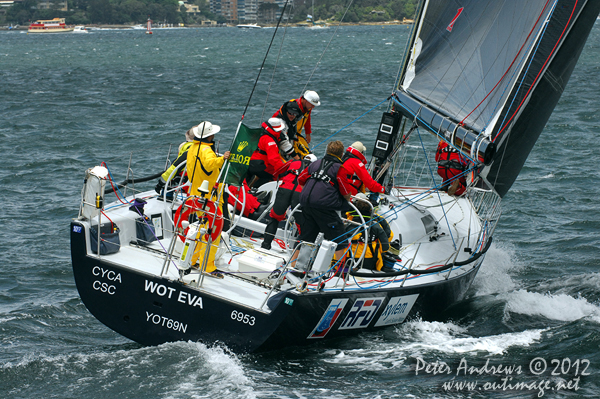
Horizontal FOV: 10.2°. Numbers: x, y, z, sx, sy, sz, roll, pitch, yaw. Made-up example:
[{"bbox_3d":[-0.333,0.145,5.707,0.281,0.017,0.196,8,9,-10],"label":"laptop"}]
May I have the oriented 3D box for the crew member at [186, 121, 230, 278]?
[{"bbox_3d":[-1.083,0.000,39.400,0.580,1.800,0.480,1,3,25],"label":"crew member"}]

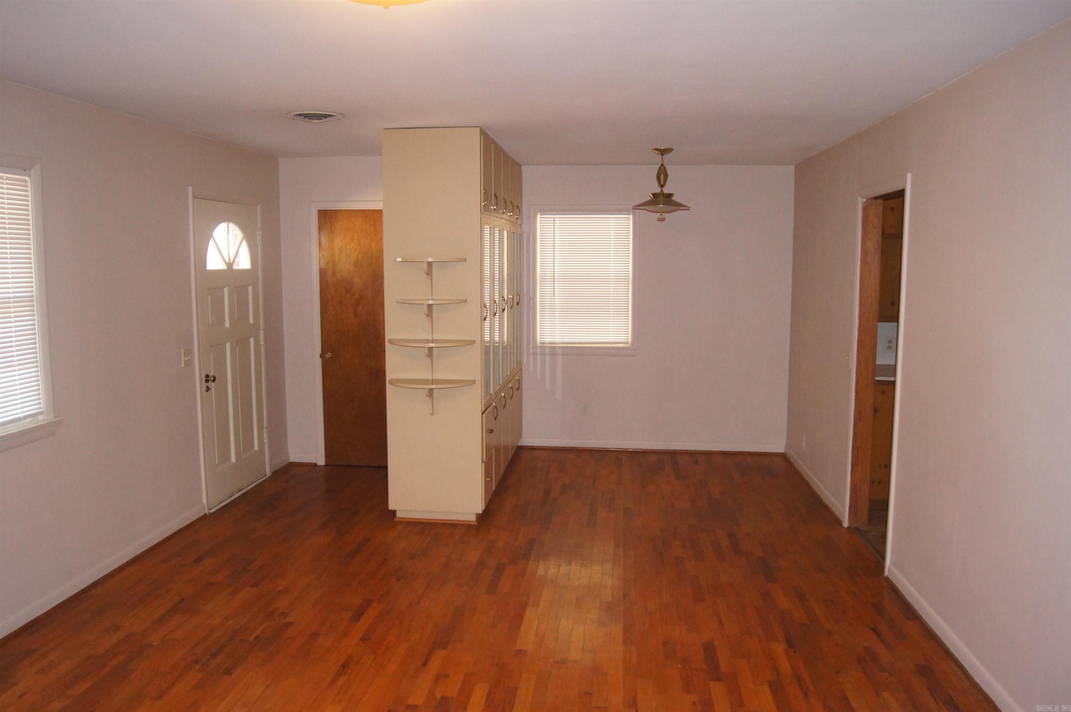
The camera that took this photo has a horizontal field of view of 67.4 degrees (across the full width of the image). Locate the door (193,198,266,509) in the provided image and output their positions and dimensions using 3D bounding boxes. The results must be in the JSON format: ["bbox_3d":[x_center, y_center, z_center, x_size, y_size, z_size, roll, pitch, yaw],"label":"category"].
[{"bbox_3d":[-2.124,-0.041,5.615,0.045,2.027,0.885,1,7,6],"label":"door"}]

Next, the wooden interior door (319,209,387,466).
[{"bbox_3d":[-1.335,-0.127,6.396,0.750,2.040,0.043,1,7,6],"label":"wooden interior door"}]

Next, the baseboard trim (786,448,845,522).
[{"bbox_3d":[2.035,0.922,5.987,0.022,0.080,1.800,1,7,6],"label":"baseboard trim"}]

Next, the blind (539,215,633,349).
[{"bbox_3d":[0.415,-0.658,6.886,0.816,1.132,0.050,1,7,6],"label":"blind"}]

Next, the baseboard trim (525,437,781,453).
[{"bbox_3d":[1.017,0.794,6.990,2.250,0.080,0.021,1,7,6],"label":"baseboard trim"}]

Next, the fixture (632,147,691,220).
[{"bbox_3d":[0.902,-1.210,5.697,0.409,0.504,0.410,1,7,6],"label":"fixture"}]

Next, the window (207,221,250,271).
[{"bbox_3d":[-2.120,-0.756,5.516,0.040,0.323,0.626,1,7,6],"label":"window"}]

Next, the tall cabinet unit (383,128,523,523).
[{"bbox_3d":[-0.503,-0.270,5.958,0.600,2.439,2.120,1,7,6],"label":"tall cabinet unit"}]

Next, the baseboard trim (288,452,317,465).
[{"bbox_3d":[-1.901,0.842,6.547,0.239,0.081,0.020,1,7,6],"label":"baseboard trim"}]

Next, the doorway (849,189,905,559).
[{"bbox_3d":[1.961,0.118,4.532,0.140,2.034,0.760,1,7,6],"label":"doorway"}]

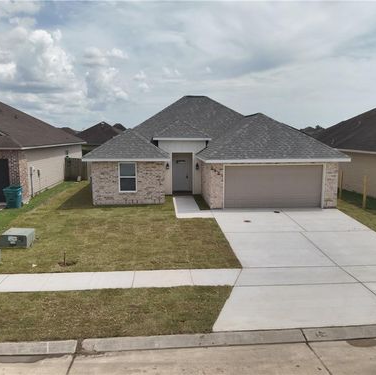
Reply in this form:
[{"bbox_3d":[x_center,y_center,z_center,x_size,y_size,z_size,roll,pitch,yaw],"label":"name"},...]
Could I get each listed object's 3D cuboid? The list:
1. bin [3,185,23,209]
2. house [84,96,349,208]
[{"bbox_3d":[-8.960,0.470,17.830,0.710,1.090,0.800,-2,9,-9],"label":"bin"},{"bbox_3d":[0.750,-3.100,23.500,13.000,6.300,15.200,-1,8,-4],"label":"house"}]

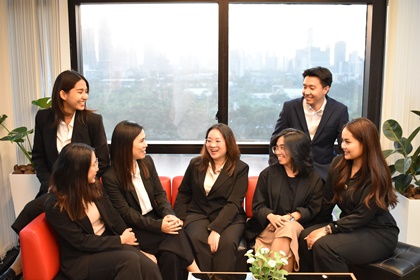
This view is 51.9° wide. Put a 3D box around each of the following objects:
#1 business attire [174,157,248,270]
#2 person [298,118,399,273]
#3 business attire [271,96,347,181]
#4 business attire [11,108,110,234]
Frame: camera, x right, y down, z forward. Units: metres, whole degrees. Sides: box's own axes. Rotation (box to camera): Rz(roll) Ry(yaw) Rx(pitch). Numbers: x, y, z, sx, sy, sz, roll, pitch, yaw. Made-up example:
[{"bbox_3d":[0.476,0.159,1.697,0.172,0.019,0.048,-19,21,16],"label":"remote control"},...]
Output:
[{"bbox_3d":[0.021,0.559,2.727,0.480,0.880,0.580,2,8,11],"label":"business attire"},{"bbox_3d":[0.801,0.502,2.517,0.660,1.250,0.480,-5,10,-31],"label":"person"},{"bbox_3d":[0.751,0.314,3.197,0.540,1.270,0.450,2,9,17],"label":"business attire"},{"bbox_3d":[-1.029,0.289,3.001,0.640,1.040,0.480,1,8,5],"label":"business attire"}]

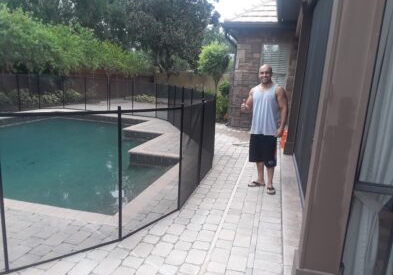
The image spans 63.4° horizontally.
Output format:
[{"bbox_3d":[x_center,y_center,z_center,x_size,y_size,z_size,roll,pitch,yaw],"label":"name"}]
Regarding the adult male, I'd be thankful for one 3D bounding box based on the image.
[{"bbox_3d":[0.963,-0.121,4.433,0.620,1.750,0.420,7,11,18],"label":"adult male"}]

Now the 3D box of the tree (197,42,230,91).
[{"bbox_3d":[0.689,-2.142,11.936,1.200,2.881,1.200,5,11,11],"label":"tree"}]

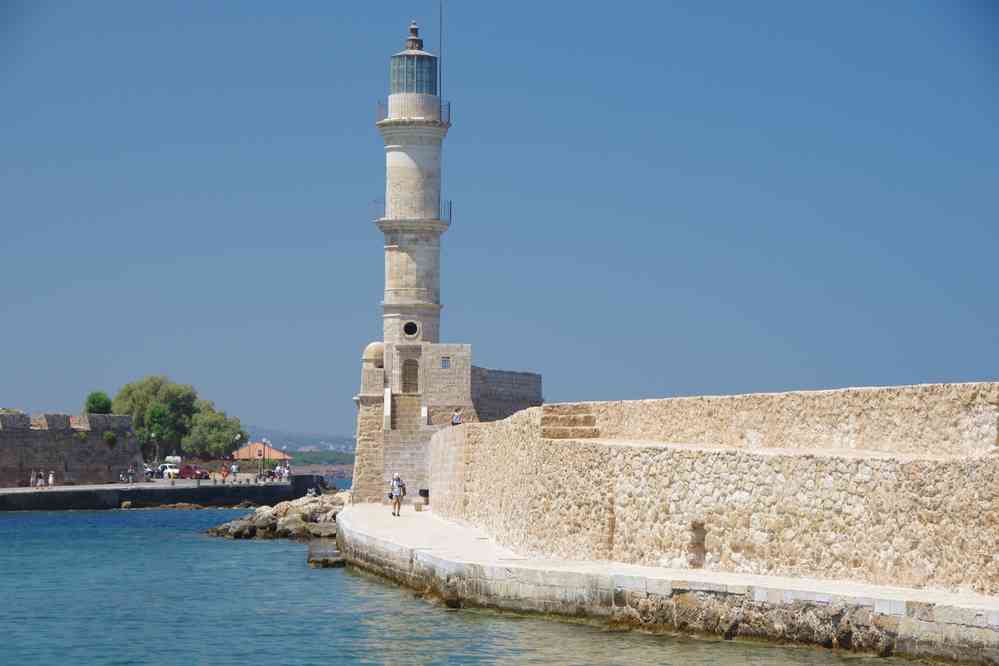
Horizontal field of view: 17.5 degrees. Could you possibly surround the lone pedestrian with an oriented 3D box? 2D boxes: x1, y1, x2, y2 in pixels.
[{"bbox_3d":[-4.053,6.433,129.000,0.640,1.730,0.420,0,-2,-4],"label":"lone pedestrian"}]

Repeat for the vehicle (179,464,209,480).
[{"bbox_3d":[-30.683,13.955,325.000,1.650,1.470,3.800,2,-3,-40],"label":"vehicle"}]

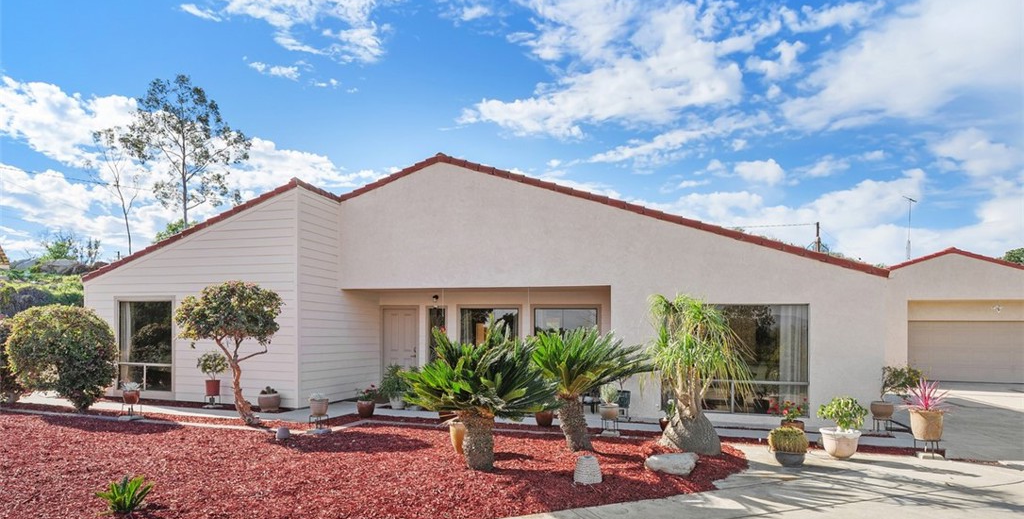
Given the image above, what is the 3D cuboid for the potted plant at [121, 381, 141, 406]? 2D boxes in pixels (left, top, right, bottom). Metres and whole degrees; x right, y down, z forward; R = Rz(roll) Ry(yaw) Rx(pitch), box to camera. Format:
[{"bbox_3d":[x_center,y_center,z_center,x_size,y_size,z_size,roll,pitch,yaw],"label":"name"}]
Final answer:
[{"bbox_3d":[-6.838,2.405,9.700,0.320,0.450,0.320,3,-5,-35],"label":"potted plant"}]

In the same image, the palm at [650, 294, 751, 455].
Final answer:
[{"bbox_3d":[2.476,1.484,7.100,1.260,2.050,1.200,-1,-5,11],"label":"palm"}]

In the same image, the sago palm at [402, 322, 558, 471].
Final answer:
[{"bbox_3d":[-0.347,1.497,5.950,1.660,1.580,1.600,-1,-5,11],"label":"sago palm"}]

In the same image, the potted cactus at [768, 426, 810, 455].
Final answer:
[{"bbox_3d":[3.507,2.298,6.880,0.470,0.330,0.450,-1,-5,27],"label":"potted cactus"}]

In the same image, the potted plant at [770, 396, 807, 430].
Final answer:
[{"bbox_3d":[4.187,2.412,8.200,0.510,0.640,0.490,-1,-5,27],"label":"potted plant"}]

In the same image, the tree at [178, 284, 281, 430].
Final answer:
[{"bbox_3d":[-4.965,1.635,9.500,1.680,2.480,1.600,3,-5,-28],"label":"tree"}]

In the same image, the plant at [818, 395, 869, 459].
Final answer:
[{"bbox_3d":[4.250,2.147,6.950,0.600,0.770,0.580,-1,-5,11],"label":"plant"}]

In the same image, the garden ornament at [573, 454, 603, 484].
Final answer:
[{"bbox_3d":[0.754,2.093,5.400,0.280,0.290,0.270,-1,-5,11],"label":"garden ornament"}]

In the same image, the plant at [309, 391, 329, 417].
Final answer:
[{"bbox_3d":[-2.685,2.012,7.500,0.270,0.330,0.270,-1,-5,11],"label":"plant"}]

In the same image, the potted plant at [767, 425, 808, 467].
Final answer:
[{"bbox_3d":[3.294,2.214,6.450,0.440,0.490,0.430,-1,-5,11],"label":"potted plant"}]

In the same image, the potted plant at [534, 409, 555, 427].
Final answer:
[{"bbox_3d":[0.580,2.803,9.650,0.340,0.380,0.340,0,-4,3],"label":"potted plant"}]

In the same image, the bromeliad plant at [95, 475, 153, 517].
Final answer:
[{"bbox_3d":[-3.454,2.109,4.830,0.450,0.310,0.440,3,-5,-36],"label":"bromeliad plant"}]

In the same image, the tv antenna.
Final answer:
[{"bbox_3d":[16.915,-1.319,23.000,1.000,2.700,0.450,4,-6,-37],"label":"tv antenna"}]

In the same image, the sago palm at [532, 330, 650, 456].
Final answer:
[{"bbox_3d":[1.125,1.840,7.650,1.700,1.660,1.600,0,-4,8],"label":"sago palm"}]

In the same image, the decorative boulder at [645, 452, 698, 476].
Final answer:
[{"bbox_3d":[1.903,2.446,6.450,0.600,0.230,0.400,0,-4,9],"label":"decorative boulder"}]

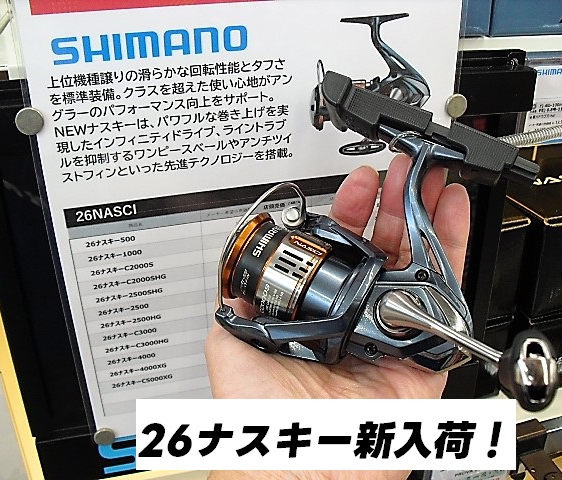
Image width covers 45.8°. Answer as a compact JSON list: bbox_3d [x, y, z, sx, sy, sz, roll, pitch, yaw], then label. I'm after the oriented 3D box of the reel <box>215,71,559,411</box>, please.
[{"bbox_3d":[0.047,0.004,0.272,0.135,0.125,0.097,23,-2,13],"label":"reel"}]

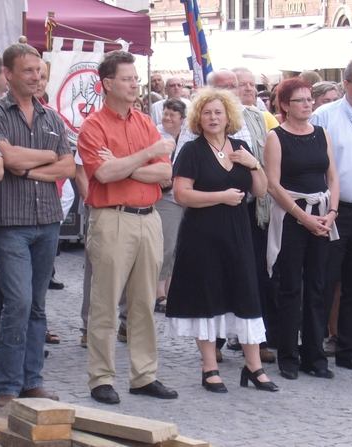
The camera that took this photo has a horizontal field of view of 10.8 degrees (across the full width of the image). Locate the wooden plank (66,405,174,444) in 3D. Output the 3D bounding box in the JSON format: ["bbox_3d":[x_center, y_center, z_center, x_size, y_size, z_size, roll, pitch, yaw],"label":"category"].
[{"bbox_3d":[-0.347,0.865,8.174,0.720,0.050,0.190,7,6,32],"label":"wooden plank"}]

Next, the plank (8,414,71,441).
[{"bbox_3d":[-0.596,0.888,8.166,0.170,0.061,0.400,-1,3,-20],"label":"plank"}]

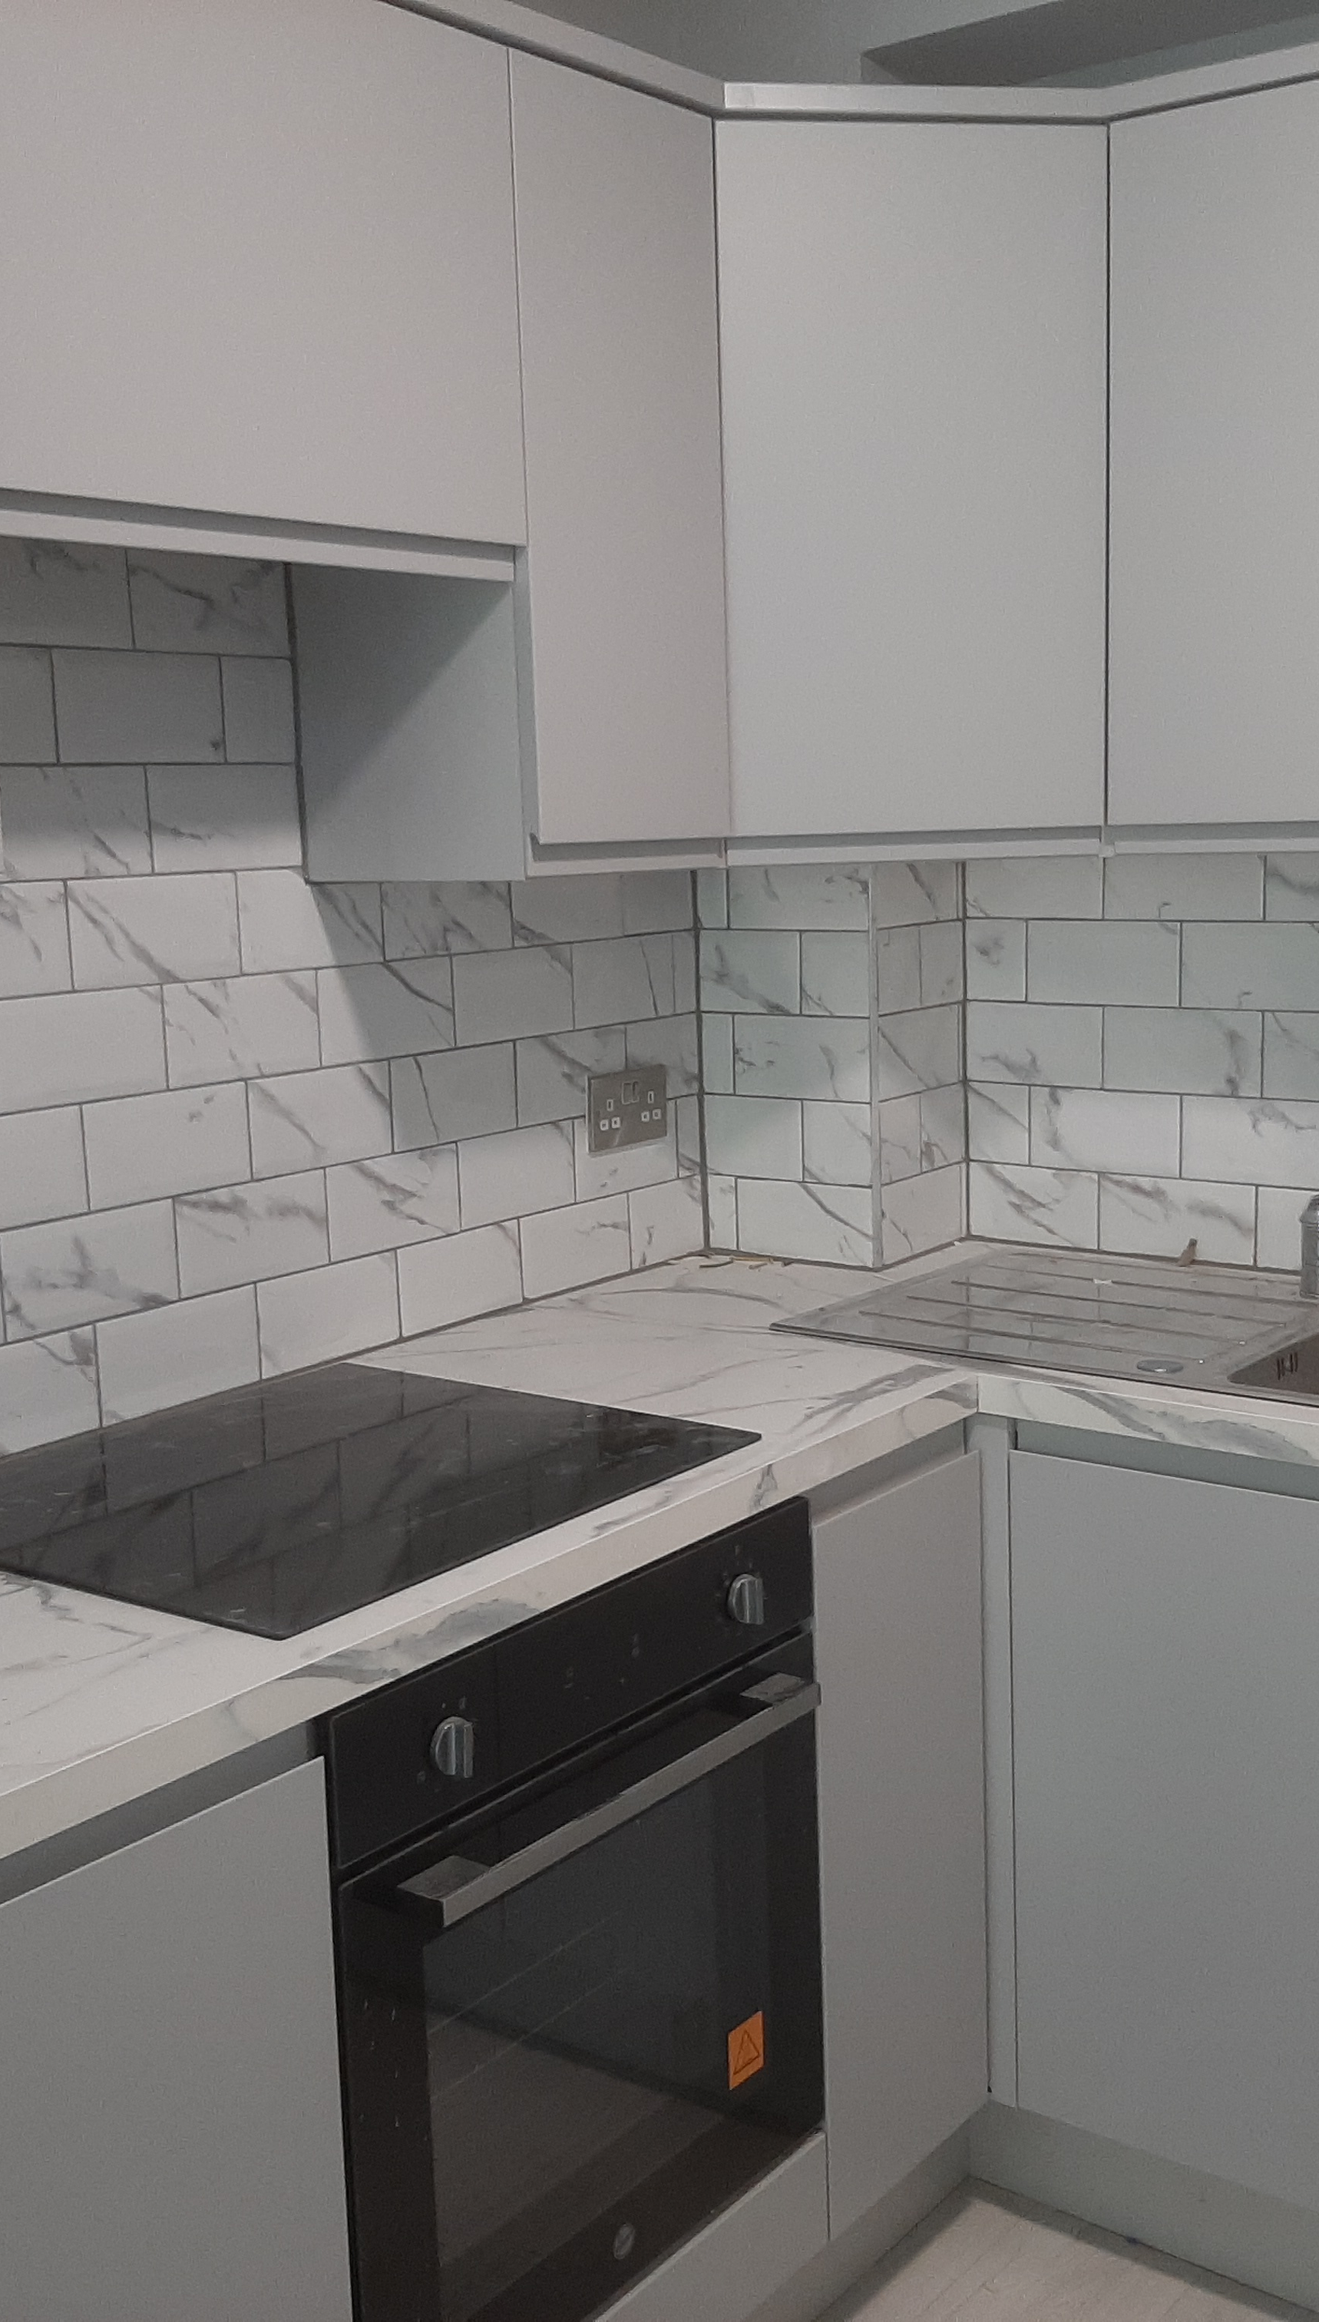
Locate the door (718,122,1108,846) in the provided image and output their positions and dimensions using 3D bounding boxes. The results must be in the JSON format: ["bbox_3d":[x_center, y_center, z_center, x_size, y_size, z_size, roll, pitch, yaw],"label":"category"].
[{"bbox_3d":[0.261,-0.681,2.372,0.396,0.707,0.020,-3,9,-8],"label":"door"}]

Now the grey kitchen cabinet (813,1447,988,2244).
[{"bbox_3d":[0.231,0.643,2.248,0.020,0.703,0.295,5,11,37],"label":"grey kitchen cabinet"}]

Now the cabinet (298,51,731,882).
[{"bbox_3d":[-0.153,-0.650,2.313,0.316,0.727,0.300,5,11,37],"label":"cabinet"}]

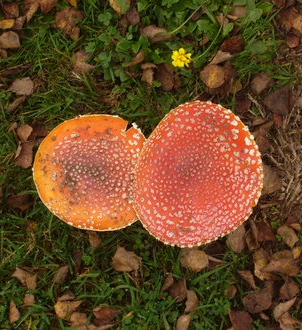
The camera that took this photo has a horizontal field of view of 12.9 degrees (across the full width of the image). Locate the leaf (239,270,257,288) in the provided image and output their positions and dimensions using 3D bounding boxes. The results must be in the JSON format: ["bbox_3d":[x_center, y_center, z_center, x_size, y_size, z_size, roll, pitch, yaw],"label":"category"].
[{"bbox_3d":[0.115,0.135,1.574,0.013,0.010,0.028,-43,85,-5],"label":"leaf"}]

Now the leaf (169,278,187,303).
[{"bbox_3d":[0.032,0.147,1.567,0.021,0.012,0.028,-10,81,-2],"label":"leaf"}]

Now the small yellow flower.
[{"bbox_3d":[0.036,-0.126,1.581,0.024,0.012,0.024,0,80,0],"label":"small yellow flower"}]

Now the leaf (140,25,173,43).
[{"bbox_3d":[0.006,-0.150,1.525,0.038,0.010,0.018,15,82,2],"label":"leaf"}]

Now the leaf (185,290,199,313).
[{"bbox_3d":[0.049,0.160,1.561,0.016,0.012,0.026,0,80,0],"label":"leaf"}]

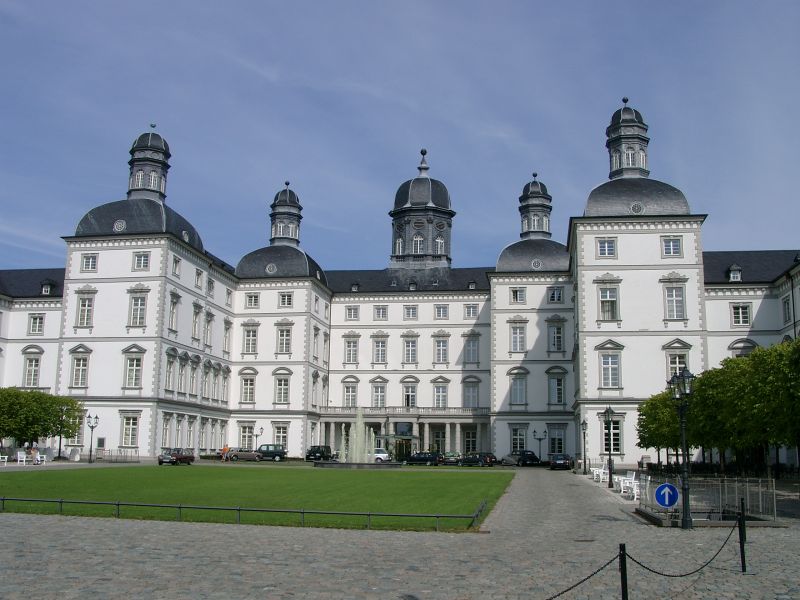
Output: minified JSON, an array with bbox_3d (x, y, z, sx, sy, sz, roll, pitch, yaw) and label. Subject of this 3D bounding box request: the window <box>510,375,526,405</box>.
[{"bbox_3d":[13.851,10.540,91.774,1.778,3.318,0.300,-1,-11,9],"label":"window"}]

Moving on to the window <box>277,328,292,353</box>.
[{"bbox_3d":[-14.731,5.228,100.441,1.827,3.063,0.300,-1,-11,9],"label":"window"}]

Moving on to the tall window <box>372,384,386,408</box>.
[{"bbox_3d":[-2.708,12.651,103.284,1.895,3.075,0.300,-1,-11,9],"label":"tall window"}]

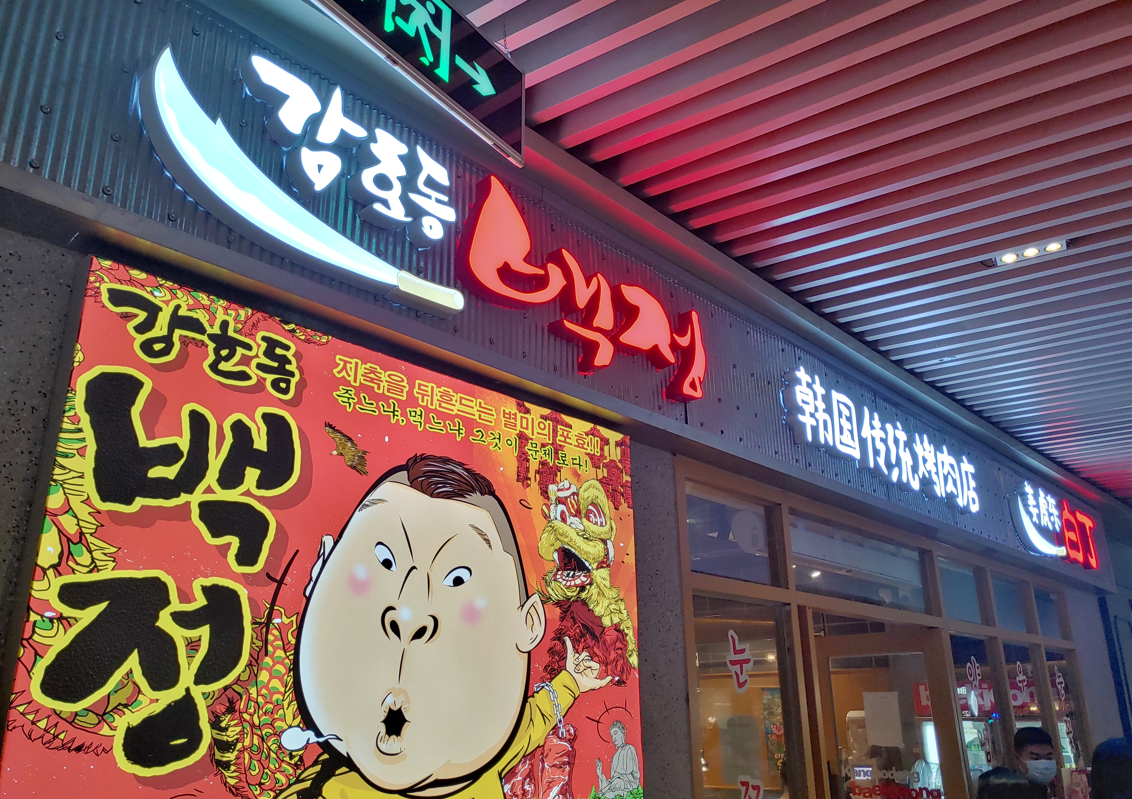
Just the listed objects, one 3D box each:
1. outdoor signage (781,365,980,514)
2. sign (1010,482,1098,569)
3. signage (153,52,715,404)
[{"bbox_3d":[1.732,0.276,4.469,0.075,0.380,2.200,-17,-25,41],"label":"outdoor signage"},{"bbox_3d":[3.726,0.985,6.438,0.075,0.498,2.060,-17,-25,41],"label":"sign"},{"bbox_3d":[-0.206,-0.435,2.564,0.075,0.510,2.065,-17,-25,41],"label":"signage"}]

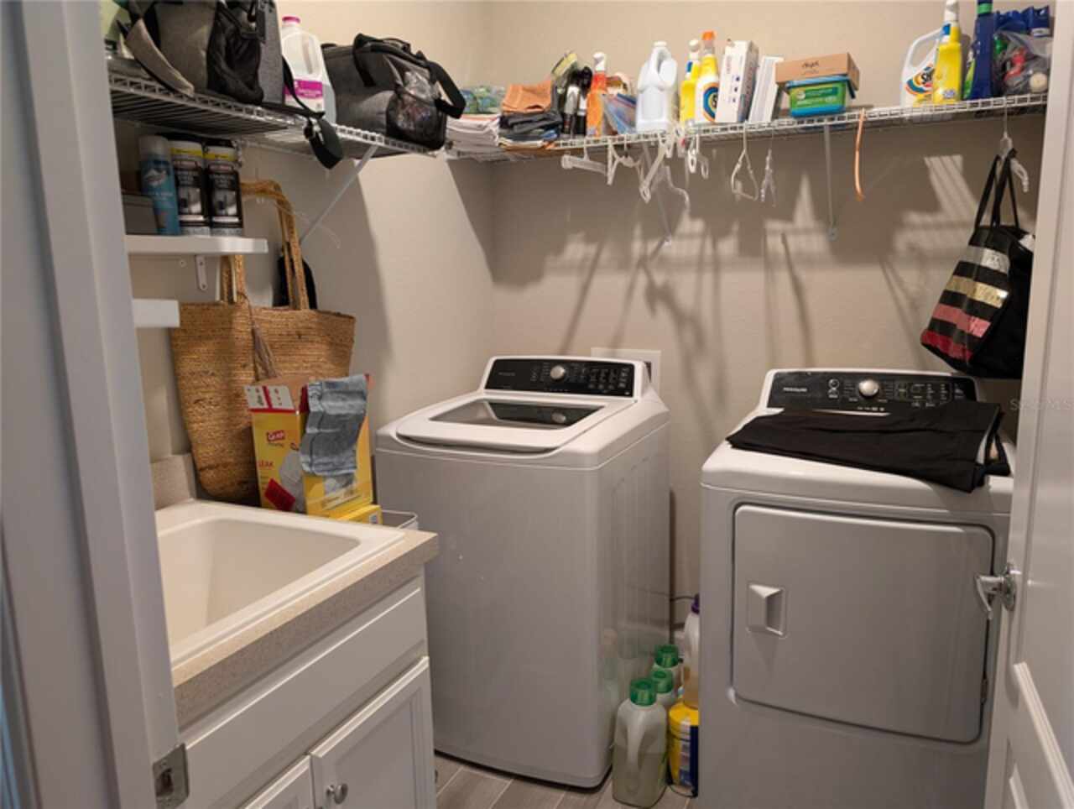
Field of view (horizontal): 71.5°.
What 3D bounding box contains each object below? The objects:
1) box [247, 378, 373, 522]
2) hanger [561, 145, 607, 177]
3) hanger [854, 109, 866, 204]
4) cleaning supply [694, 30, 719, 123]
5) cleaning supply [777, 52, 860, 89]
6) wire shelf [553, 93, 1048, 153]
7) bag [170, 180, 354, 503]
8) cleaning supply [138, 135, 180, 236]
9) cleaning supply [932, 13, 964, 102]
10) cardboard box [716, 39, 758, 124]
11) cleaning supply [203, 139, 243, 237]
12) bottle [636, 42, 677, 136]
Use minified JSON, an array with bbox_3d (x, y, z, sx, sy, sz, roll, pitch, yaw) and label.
[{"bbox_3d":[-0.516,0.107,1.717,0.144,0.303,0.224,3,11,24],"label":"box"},{"bbox_3d":[0.172,-0.888,2.662,0.030,0.125,0.300,6,11,37],"label":"hanger"},{"bbox_3d":[1.009,-0.787,2.342,0.015,0.250,0.420,3,10,24],"label":"hanger"},{"bbox_3d":[0.515,-0.932,2.145,0.089,0.257,0.068,3,11,24],"label":"cleaning supply"},{"bbox_3d":[0.928,-1.077,2.459,0.213,0.061,0.230,4,11,30],"label":"cleaning supply"},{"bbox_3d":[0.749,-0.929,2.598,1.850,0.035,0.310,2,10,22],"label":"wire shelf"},{"bbox_3d":[-0.598,-0.149,1.748,0.140,0.650,0.460,3,11,27],"label":"bag"},{"bbox_3d":[-0.711,-0.409,1.405,0.061,0.187,0.061,-8,12,-34],"label":"cleaning supply"},{"bbox_3d":[1.236,-1.048,2.250,0.078,0.295,0.095,6,12,38],"label":"cleaning supply"},{"bbox_3d":[0.669,-1.061,2.489,0.075,0.245,0.125,11,13,28],"label":"cardboard box"},{"bbox_3d":[-0.659,-0.453,1.571,0.068,0.199,0.068,-5,10,-21],"label":"cleaning supply"},{"bbox_3d":[0.367,-0.943,2.234,0.119,0.254,0.110,3,11,24],"label":"bottle"}]

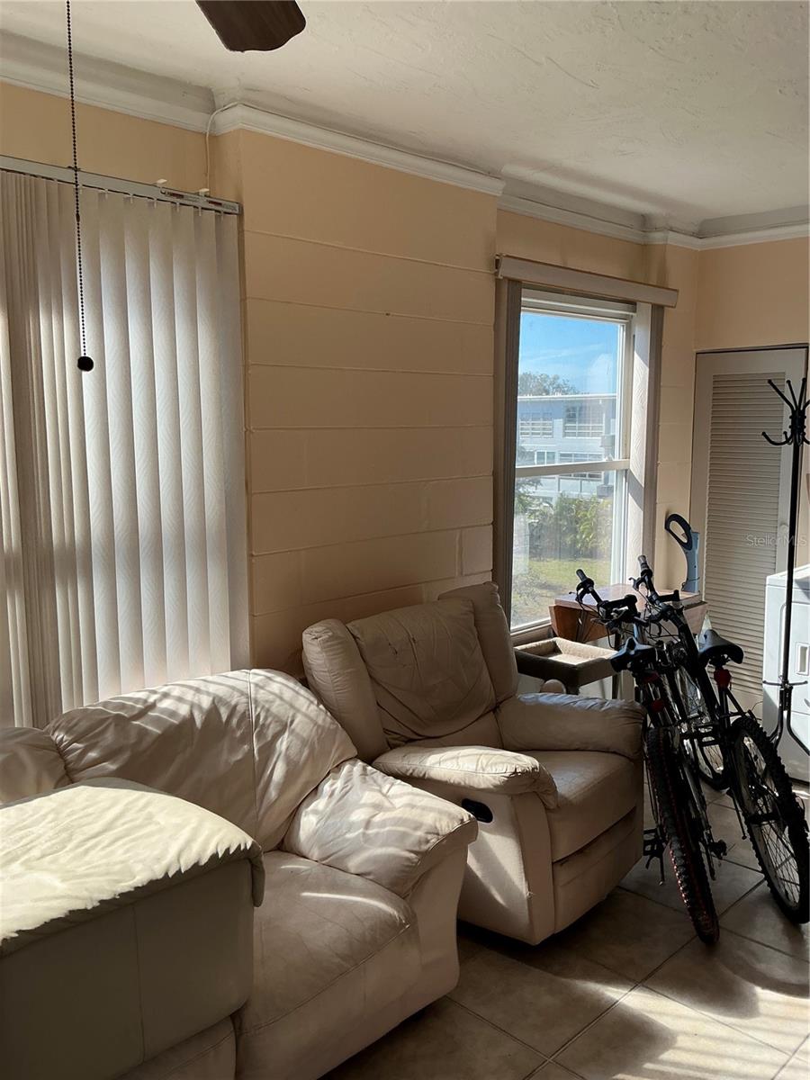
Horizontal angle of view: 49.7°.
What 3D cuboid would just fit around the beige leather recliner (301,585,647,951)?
[{"bbox_3d":[0.313,0.753,3.128,0.850,1.030,0.970,6,10,36],"label":"beige leather recliner"}]

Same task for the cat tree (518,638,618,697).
[{"bbox_3d":[0.716,0.818,3.948,0.420,0.670,0.420,-8,11,-43],"label":"cat tree"}]

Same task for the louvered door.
[{"bbox_3d":[1.777,0.029,4.629,0.050,2.020,0.600,-8,11,-43],"label":"louvered door"}]

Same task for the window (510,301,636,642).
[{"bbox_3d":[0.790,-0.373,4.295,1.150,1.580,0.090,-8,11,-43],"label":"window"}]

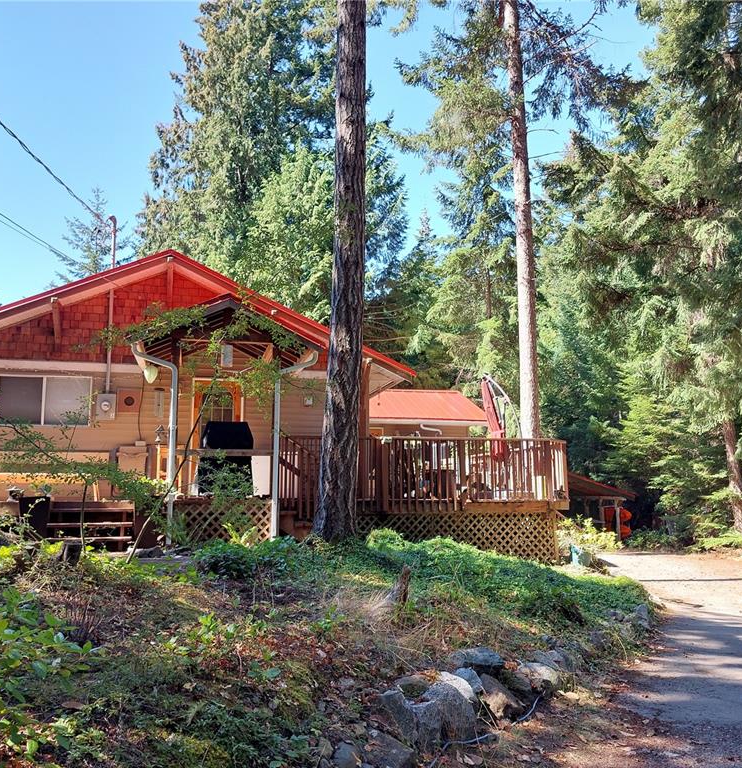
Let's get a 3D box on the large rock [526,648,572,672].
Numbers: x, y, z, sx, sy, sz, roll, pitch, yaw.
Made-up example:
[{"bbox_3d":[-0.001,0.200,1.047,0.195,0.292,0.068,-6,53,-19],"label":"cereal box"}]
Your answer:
[{"bbox_3d":[1.370,2.138,5.450,0.330,0.220,0.270,-3,-8,13],"label":"large rock"}]

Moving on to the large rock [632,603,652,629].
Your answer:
[{"bbox_3d":[2.636,2.256,6.920,0.200,0.240,0.200,-4,-8,20],"label":"large rock"}]

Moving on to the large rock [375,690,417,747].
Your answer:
[{"bbox_3d":[0.153,1.996,4.250,0.250,0.290,0.230,-1,-8,2],"label":"large rock"}]

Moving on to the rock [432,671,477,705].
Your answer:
[{"bbox_3d":[0.523,1.921,4.450,0.290,0.220,0.250,-2,-8,6],"label":"rock"}]

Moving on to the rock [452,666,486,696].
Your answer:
[{"bbox_3d":[0.649,1.968,4.680,0.220,0.200,0.200,-2,-8,7],"label":"rock"}]

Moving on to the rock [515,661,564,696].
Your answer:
[{"bbox_3d":[1.179,2.062,4.970,0.330,0.230,0.270,-2,-8,12],"label":"rock"}]

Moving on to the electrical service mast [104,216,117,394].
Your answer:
[{"bbox_3d":[-4.307,-1.321,11.700,0.150,3.010,0.120,2,-8,-16],"label":"electrical service mast"}]

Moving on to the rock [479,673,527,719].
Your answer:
[{"bbox_3d":[0.852,2.031,4.600,0.270,0.250,0.290,-2,-8,10],"label":"rock"}]

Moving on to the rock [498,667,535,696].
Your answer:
[{"bbox_3d":[1.003,2.073,4.930,0.250,0.190,0.240,-2,-8,11],"label":"rock"}]

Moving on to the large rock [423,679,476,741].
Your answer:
[{"bbox_3d":[0.475,1.944,4.240,0.330,0.330,0.270,-1,-8,6],"label":"large rock"}]

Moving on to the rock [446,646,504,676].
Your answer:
[{"bbox_3d":[0.736,1.981,5.050,0.400,0.180,0.280,-2,-8,8],"label":"rock"}]

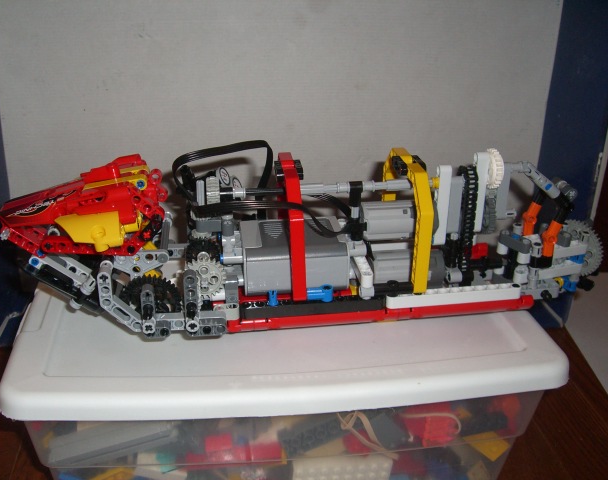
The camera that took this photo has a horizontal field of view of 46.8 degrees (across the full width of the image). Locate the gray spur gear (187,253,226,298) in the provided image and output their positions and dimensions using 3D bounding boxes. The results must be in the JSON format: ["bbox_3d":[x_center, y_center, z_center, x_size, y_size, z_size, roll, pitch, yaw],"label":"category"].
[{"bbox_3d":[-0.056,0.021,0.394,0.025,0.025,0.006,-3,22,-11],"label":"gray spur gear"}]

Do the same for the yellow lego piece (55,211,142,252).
[{"bbox_3d":[-0.118,-0.005,0.402,0.048,0.021,0.016,-5,22,-10],"label":"yellow lego piece"}]

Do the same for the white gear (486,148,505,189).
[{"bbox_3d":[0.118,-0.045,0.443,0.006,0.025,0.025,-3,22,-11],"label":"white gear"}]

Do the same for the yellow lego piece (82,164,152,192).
[{"bbox_3d":[-0.108,-0.035,0.406,0.041,0.009,0.023,-12,23,-7],"label":"yellow lego piece"}]

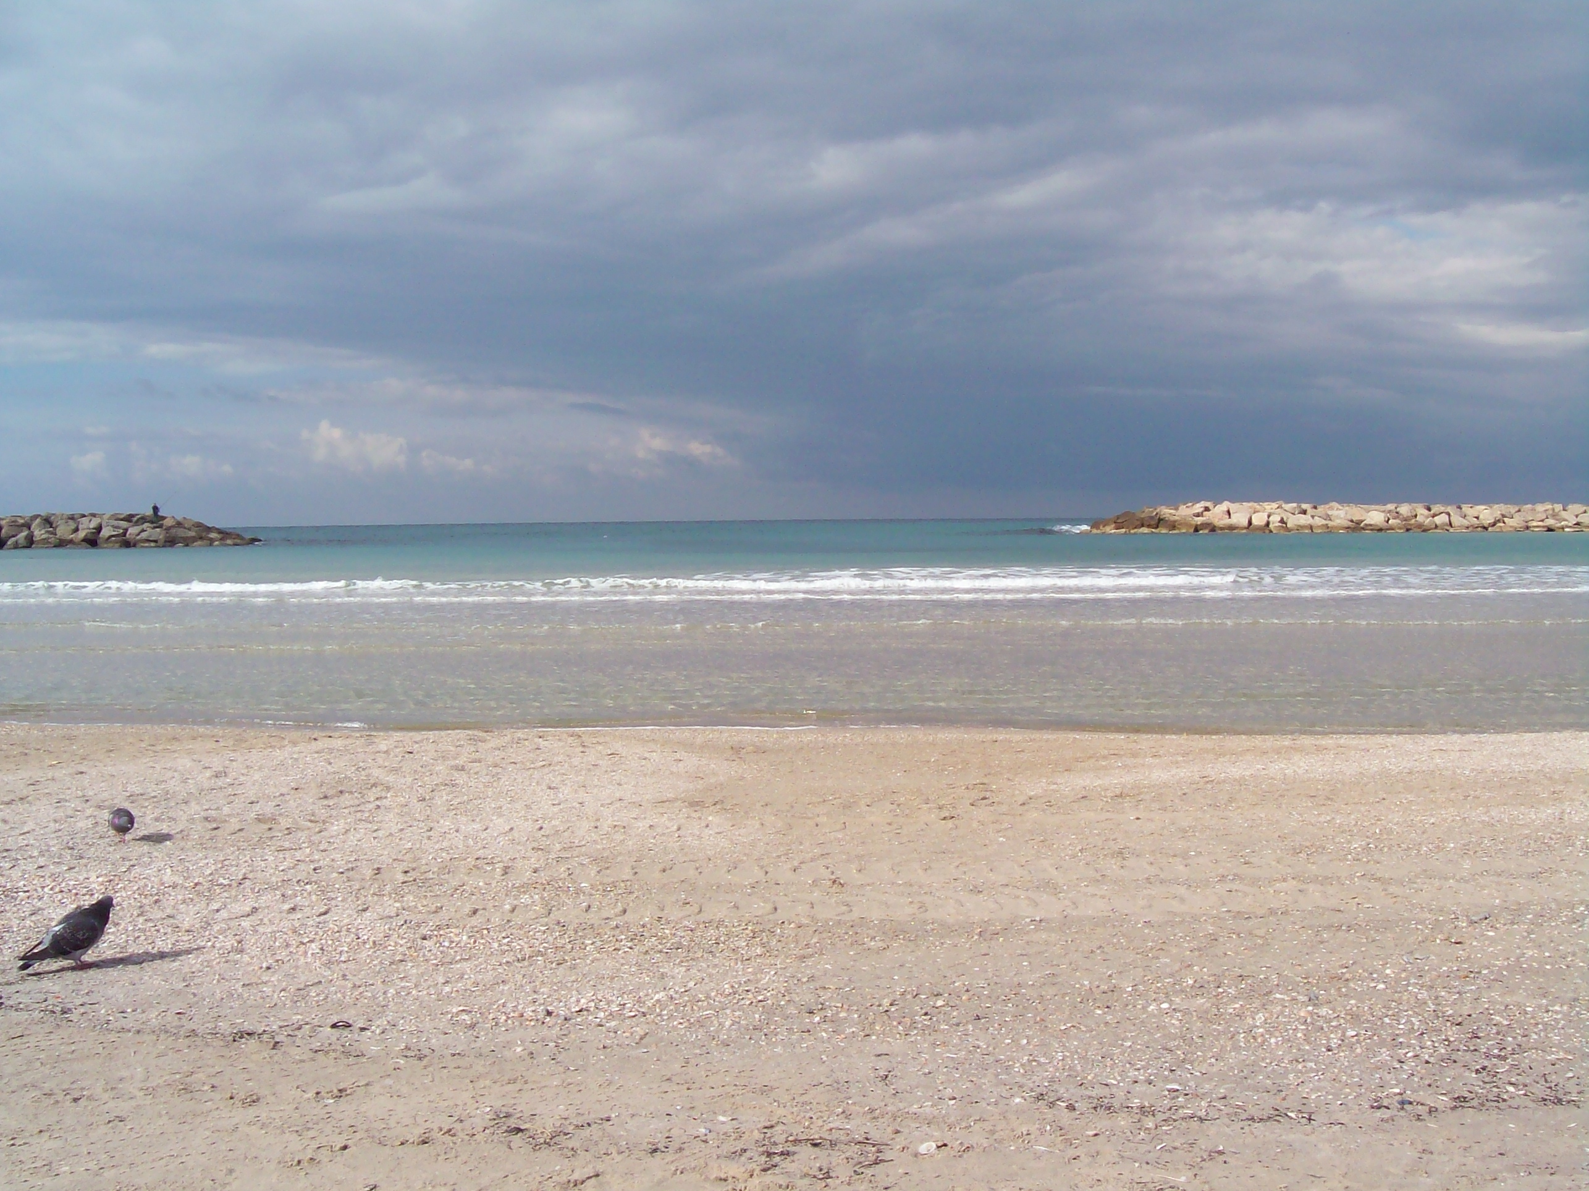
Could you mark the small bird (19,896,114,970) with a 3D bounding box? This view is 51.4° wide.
[{"bbox_3d":[-2.422,1.131,5.500,0.120,0.210,0.315,2,3,40],"label":"small bird"}]

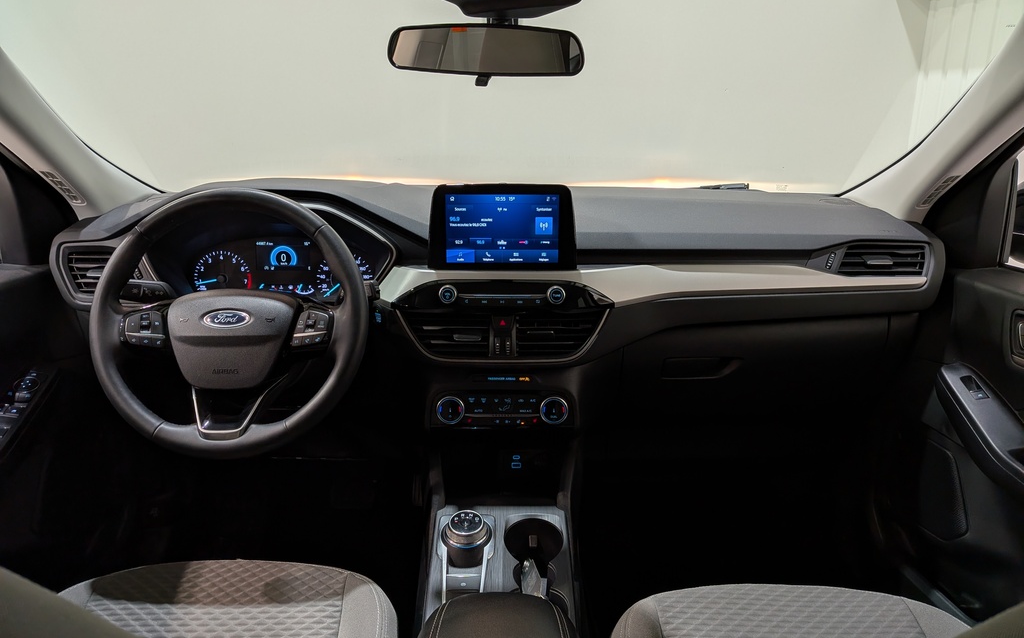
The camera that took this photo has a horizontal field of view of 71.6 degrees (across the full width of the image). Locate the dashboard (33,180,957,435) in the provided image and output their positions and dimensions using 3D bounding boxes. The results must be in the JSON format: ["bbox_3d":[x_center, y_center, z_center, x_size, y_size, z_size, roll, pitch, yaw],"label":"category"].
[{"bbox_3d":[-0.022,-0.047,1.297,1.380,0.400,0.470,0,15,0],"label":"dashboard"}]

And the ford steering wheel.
[{"bbox_3d":[-0.381,0.004,0.983,0.373,0.372,0.115,0,-10,0],"label":"ford steering wheel"}]

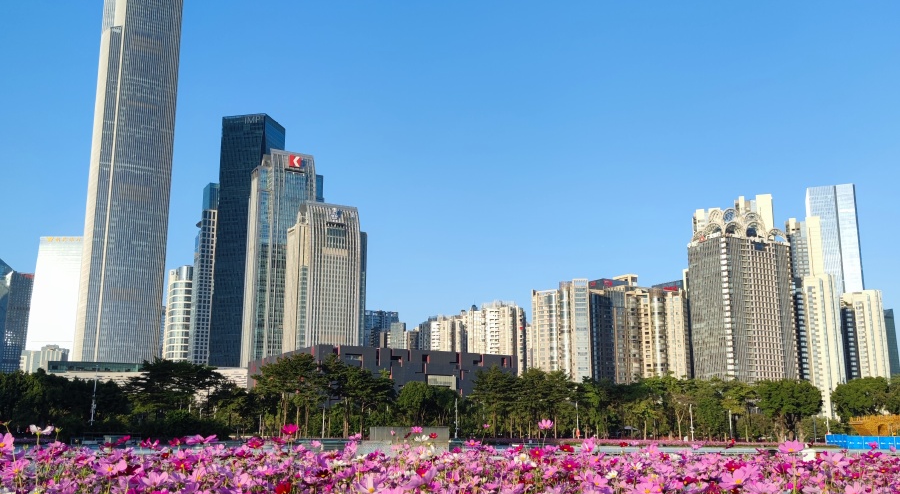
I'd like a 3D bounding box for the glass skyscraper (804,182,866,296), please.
[{"bbox_3d":[429.045,62.596,910.512,48.000,267.000,42.000,-4,-13,19],"label":"glass skyscraper"}]

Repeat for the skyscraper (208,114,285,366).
[{"bbox_3d":[-208.078,23.823,851.879,47.000,319.000,46.000,-3,-13,14],"label":"skyscraper"}]

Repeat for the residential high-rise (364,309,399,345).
[{"bbox_3d":[-79.071,132.403,954.392,34.000,121.000,25.000,6,-13,-26],"label":"residential high-rise"}]

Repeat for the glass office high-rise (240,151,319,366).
[{"bbox_3d":[-143.706,37.325,708.564,46.000,233.000,46.000,7,-14,-29],"label":"glass office high-rise"}]

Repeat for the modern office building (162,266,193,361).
[{"bbox_3d":[-274.678,101.392,833.473,27.000,161.000,27.000,7,-14,-29],"label":"modern office building"}]

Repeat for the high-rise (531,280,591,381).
[{"bbox_3d":[71.656,70.623,540.359,38.000,94.822,26.000,-2,-12,8],"label":"high-rise"}]

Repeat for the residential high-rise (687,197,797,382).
[{"bbox_3d":[176.501,40.332,498.569,51.000,136.208,30.000,6,-14,-25],"label":"residential high-rise"}]

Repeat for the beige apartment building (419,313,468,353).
[{"bbox_3d":[-5.276,104.358,688.476,32.000,93.000,24.000,7,-14,-29],"label":"beige apartment building"}]

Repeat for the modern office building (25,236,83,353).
[{"bbox_3d":[-551.617,121.495,1177.795,62.000,267.000,45.000,1,-12,-3],"label":"modern office building"}]

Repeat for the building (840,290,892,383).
[{"bbox_3d":[257.132,69.878,512.188,23.000,85.000,21.000,-9,-15,34],"label":"building"}]

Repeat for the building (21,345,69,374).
[{"bbox_3d":[-434.315,149.076,888.564,46.000,85.394,36.000,7,-14,-29],"label":"building"}]

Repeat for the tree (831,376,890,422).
[{"bbox_3d":[65.330,26.128,132.494,9.200,10.500,9.200,-6,-14,25],"label":"tree"}]

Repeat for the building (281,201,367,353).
[{"bbox_3d":[-98.297,55.557,653.660,48.000,174.000,46.000,7,-14,-29],"label":"building"}]

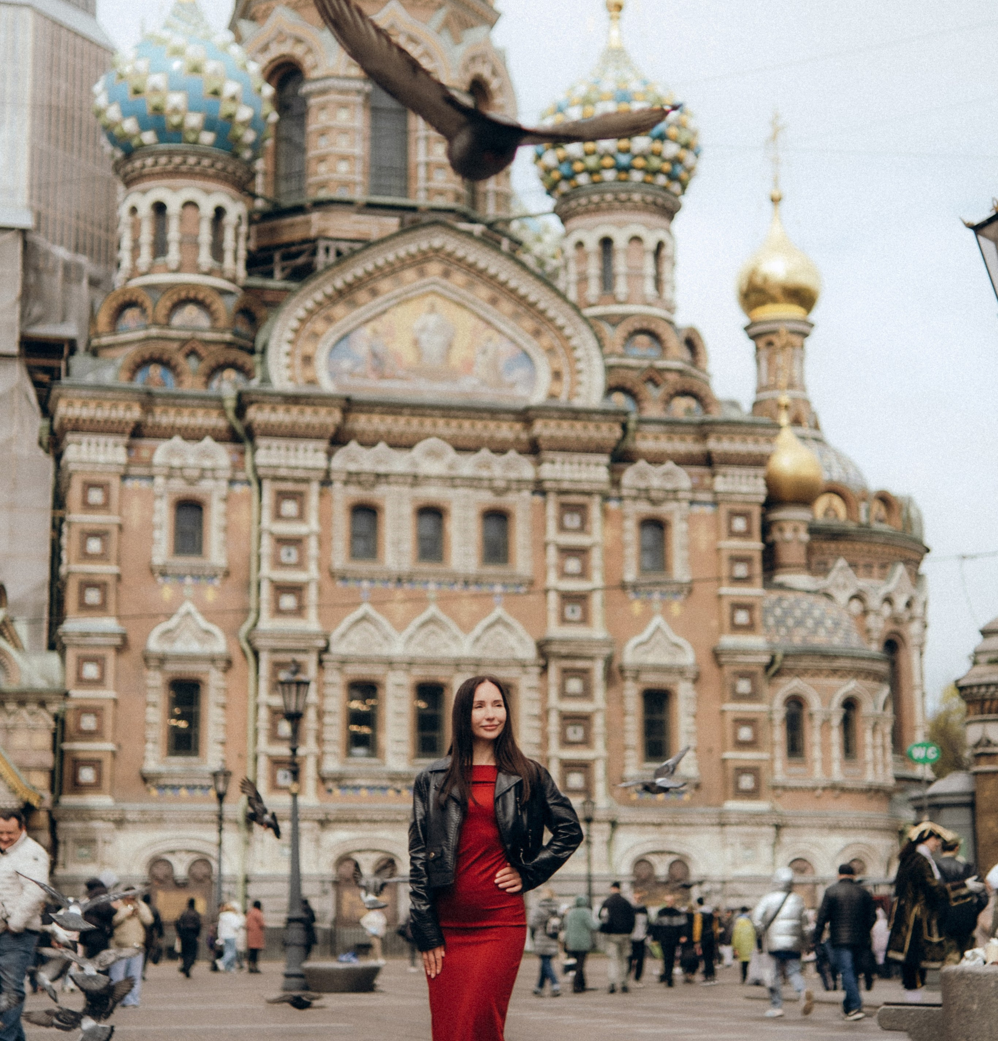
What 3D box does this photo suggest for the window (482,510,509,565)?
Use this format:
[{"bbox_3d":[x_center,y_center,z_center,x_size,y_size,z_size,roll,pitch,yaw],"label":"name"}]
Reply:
[{"bbox_3d":[-0.160,0.683,78.833,1.105,2.120,0.300,3,-12,-16],"label":"window"}]

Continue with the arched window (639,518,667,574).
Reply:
[{"bbox_3d":[6.306,1.052,85.213,1.155,2.294,0.300,2,-12,-13],"label":"arched window"}]

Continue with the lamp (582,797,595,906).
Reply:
[{"bbox_3d":[3.013,11.982,70.004,0.420,5.291,0.420,3,-12,-16],"label":"lamp"}]

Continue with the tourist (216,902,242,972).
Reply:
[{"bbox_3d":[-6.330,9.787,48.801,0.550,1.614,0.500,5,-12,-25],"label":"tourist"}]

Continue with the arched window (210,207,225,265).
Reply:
[{"bbox_3d":[-10.831,-10.944,80.031,0.300,2.139,0.654,-11,-15,43],"label":"arched window"}]

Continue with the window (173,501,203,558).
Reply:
[{"bbox_3d":[-11.319,0.338,75.670,1.060,2.077,0.300,3,-12,-16],"label":"window"}]

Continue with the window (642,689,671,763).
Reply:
[{"bbox_3d":[6.365,8.289,83.772,1.185,2.970,0.300,2,-12,-13],"label":"window"}]

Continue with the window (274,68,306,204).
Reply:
[{"bbox_3d":[-9.795,-18.098,97.508,1.857,6.882,0.400,-7,-13,31],"label":"window"}]

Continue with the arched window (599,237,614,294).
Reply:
[{"bbox_3d":[4.687,-11.080,90.530,0.627,2.551,0.300,-4,-12,16],"label":"arched window"}]

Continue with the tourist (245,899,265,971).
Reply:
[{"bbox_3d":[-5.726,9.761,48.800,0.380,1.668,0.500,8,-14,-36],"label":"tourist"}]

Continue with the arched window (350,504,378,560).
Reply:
[{"bbox_3d":[-5.361,0.507,82.471,1.175,2.220,0.300,2,-12,-13],"label":"arched window"}]

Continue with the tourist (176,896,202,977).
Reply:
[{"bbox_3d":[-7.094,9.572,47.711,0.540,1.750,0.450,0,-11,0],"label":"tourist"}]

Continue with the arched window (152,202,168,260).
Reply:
[{"bbox_3d":[-12.962,-11.040,79.424,0.598,2.223,0.300,-3,-11,14],"label":"arched window"}]

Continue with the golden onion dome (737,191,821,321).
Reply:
[{"bbox_3d":[13.861,-13.138,102.728,4.105,6.578,4.105,0,-11,0],"label":"golden onion dome"}]

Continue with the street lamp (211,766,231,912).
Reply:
[{"bbox_3d":[-7.278,9.089,54.504,0.520,5.309,0.520,2,-11,-13],"label":"street lamp"}]

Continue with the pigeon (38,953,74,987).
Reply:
[{"bbox_3d":[-2.702,2.754,12.600,0.250,0.220,0.270,7,-13,-33],"label":"pigeon"}]

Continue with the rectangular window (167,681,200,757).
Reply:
[{"bbox_3d":[-11.852,7.451,78.145,1.266,2.901,0.350,2,-11,-13],"label":"rectangular window"}]

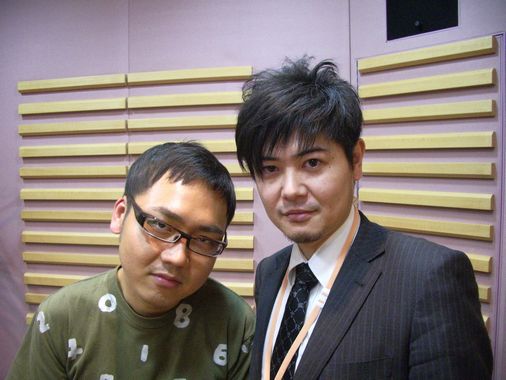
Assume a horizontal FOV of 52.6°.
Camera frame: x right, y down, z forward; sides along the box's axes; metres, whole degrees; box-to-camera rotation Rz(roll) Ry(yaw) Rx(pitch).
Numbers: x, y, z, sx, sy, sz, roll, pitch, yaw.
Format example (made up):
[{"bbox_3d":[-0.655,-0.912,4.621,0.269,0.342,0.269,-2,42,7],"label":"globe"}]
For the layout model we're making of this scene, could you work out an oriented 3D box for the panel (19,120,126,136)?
[{"bbox_3d":[-0.709,-0.242,2.013,0.484,0.041,0.024,0,4,16],"label":"panel"}]

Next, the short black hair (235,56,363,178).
[{"bbox_3d":[0.072,-0.107,0.800,0.195,0.200,0.230,-3,7,22],"label":"short black hair"}]

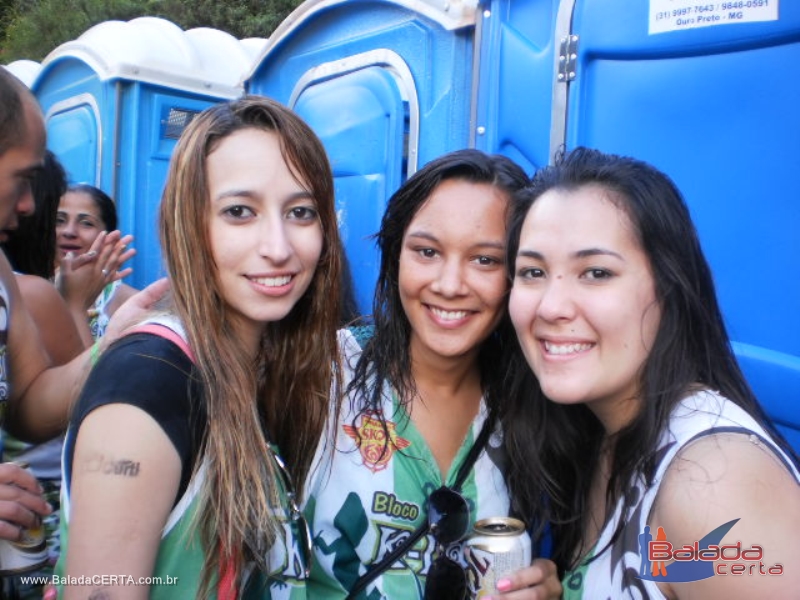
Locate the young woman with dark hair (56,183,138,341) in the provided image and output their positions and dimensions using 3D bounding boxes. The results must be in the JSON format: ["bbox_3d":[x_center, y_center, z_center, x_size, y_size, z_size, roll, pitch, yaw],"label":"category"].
[{"bbox_3d":[-0.834,0.507,2.132,0.500,1.600,0.380,3,2,-6],"label":"young woman with dark hair"}]

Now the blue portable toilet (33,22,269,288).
[{"bbox_3d":[-0.883,0.058,3.610,1.200,2.300,1.100,1,3,-41],"label":"blue portable toilet"}]

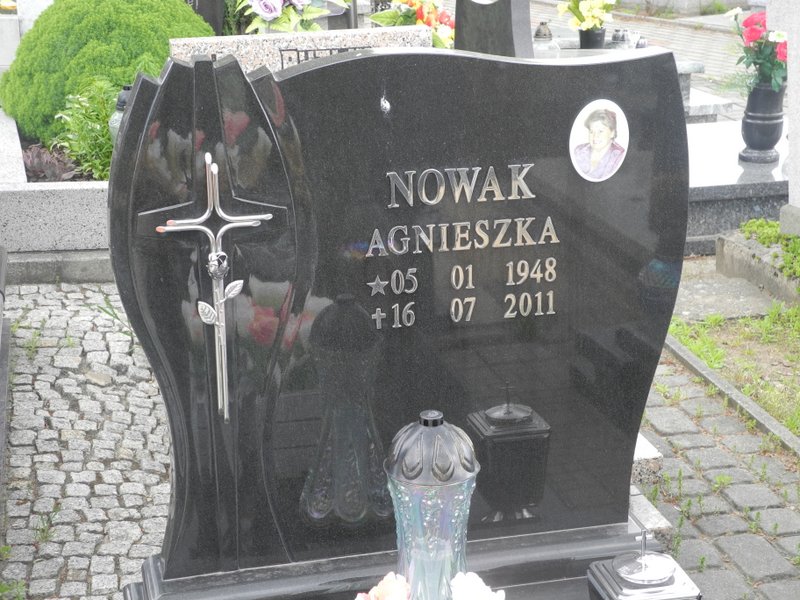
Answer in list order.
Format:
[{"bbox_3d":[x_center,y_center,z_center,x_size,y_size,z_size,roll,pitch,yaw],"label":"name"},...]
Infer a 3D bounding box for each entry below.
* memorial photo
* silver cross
[{"bbox_3d":[0.291,-0.233,2.297,0.091,0.122,0.010,-5,17,-13],"label":"memorial photo"},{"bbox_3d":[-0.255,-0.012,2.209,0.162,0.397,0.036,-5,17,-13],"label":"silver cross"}]

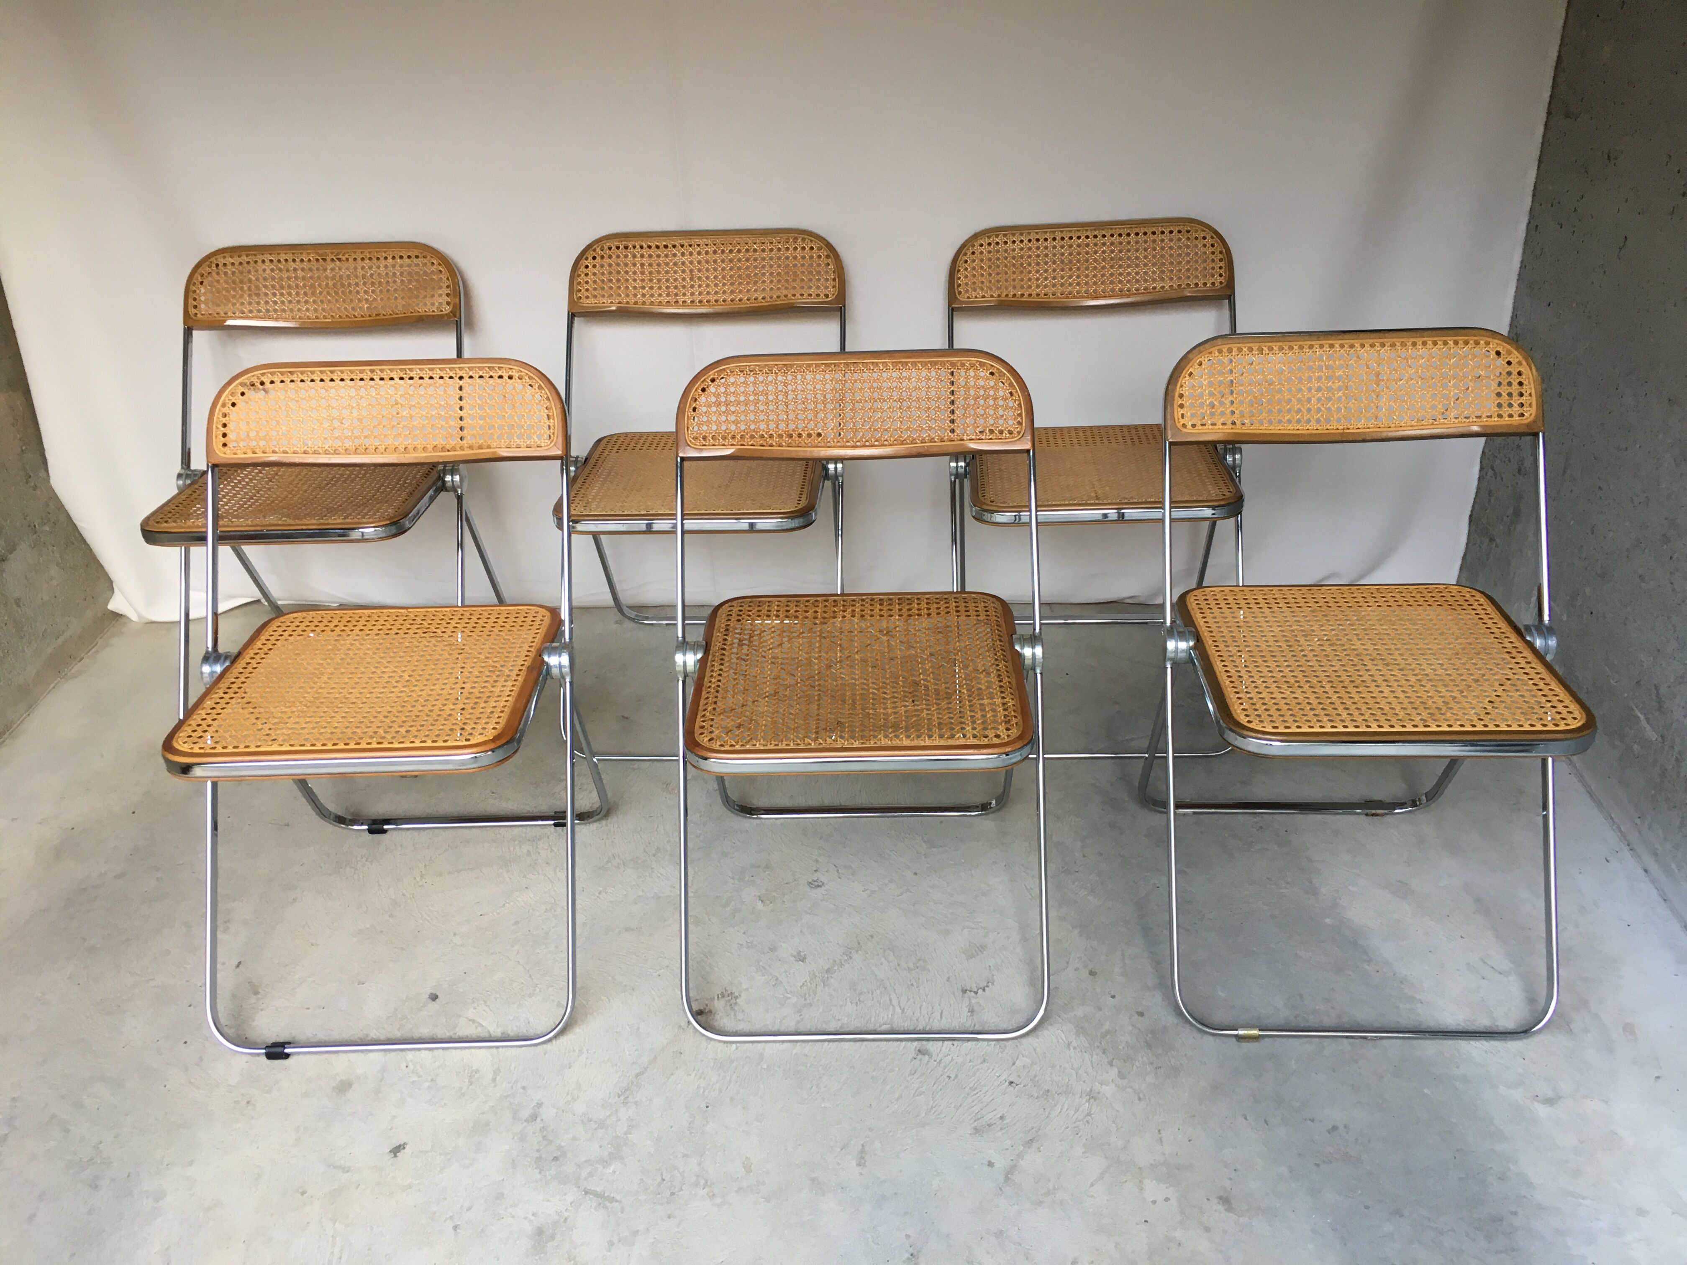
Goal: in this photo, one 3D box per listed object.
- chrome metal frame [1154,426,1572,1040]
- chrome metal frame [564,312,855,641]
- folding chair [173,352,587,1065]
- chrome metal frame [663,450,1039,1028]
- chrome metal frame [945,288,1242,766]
[{"bbox_3d":[0.642,0.110,1.777,0.472,0.647,0.477,0,30,3],"label":"chrome metal frame"},{"bbox_3d":[-0.228,-0.179,2.334,0.472,0.647,0.477,0,30,4],"label":"chrome metal frame"},{"bbox_3d":[-0.574,0.089,1.794,0.472,0.742,0.495,-2,30,1],"label":"folding chair"},{"bbox_3d":[0.023,0.121,1.797,0.472,0.647,0.477,-1,30,2],"label":"chrome metal frame"},{"bbox_3d":[0.409,-0.231,2.289,0.472,0.742,0.495,0,30,3],"label":"chrome metal frame"}]

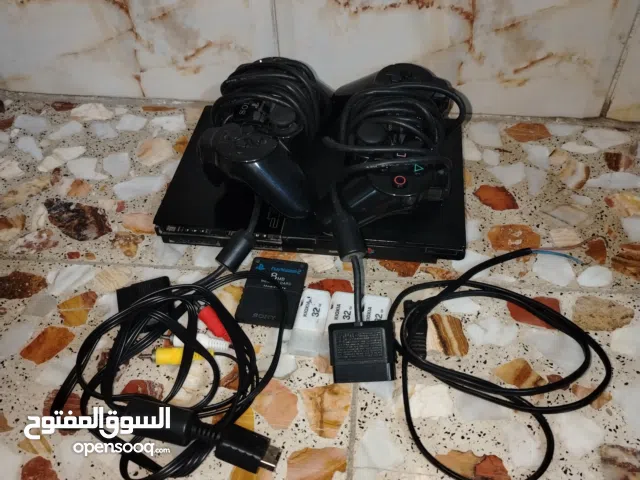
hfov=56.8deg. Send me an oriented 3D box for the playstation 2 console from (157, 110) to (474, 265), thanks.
[{"bbox_3d":[0.000,-0.050,0.491,0.230,0.028,0.152,4,48,6],"label":"playstation 2 console"}]

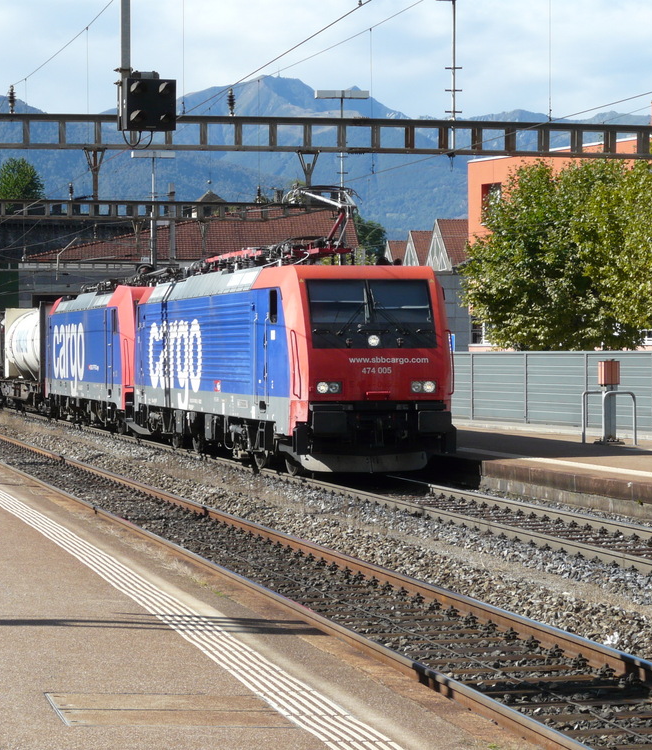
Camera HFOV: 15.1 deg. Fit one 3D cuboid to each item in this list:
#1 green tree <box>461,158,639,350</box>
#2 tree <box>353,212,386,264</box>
[{"bbox_3d":[7.282,-3.336,80.000,5.900,7.500,5.700,0,1,6],"label":"green tree"},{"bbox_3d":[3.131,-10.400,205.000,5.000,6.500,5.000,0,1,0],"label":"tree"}]

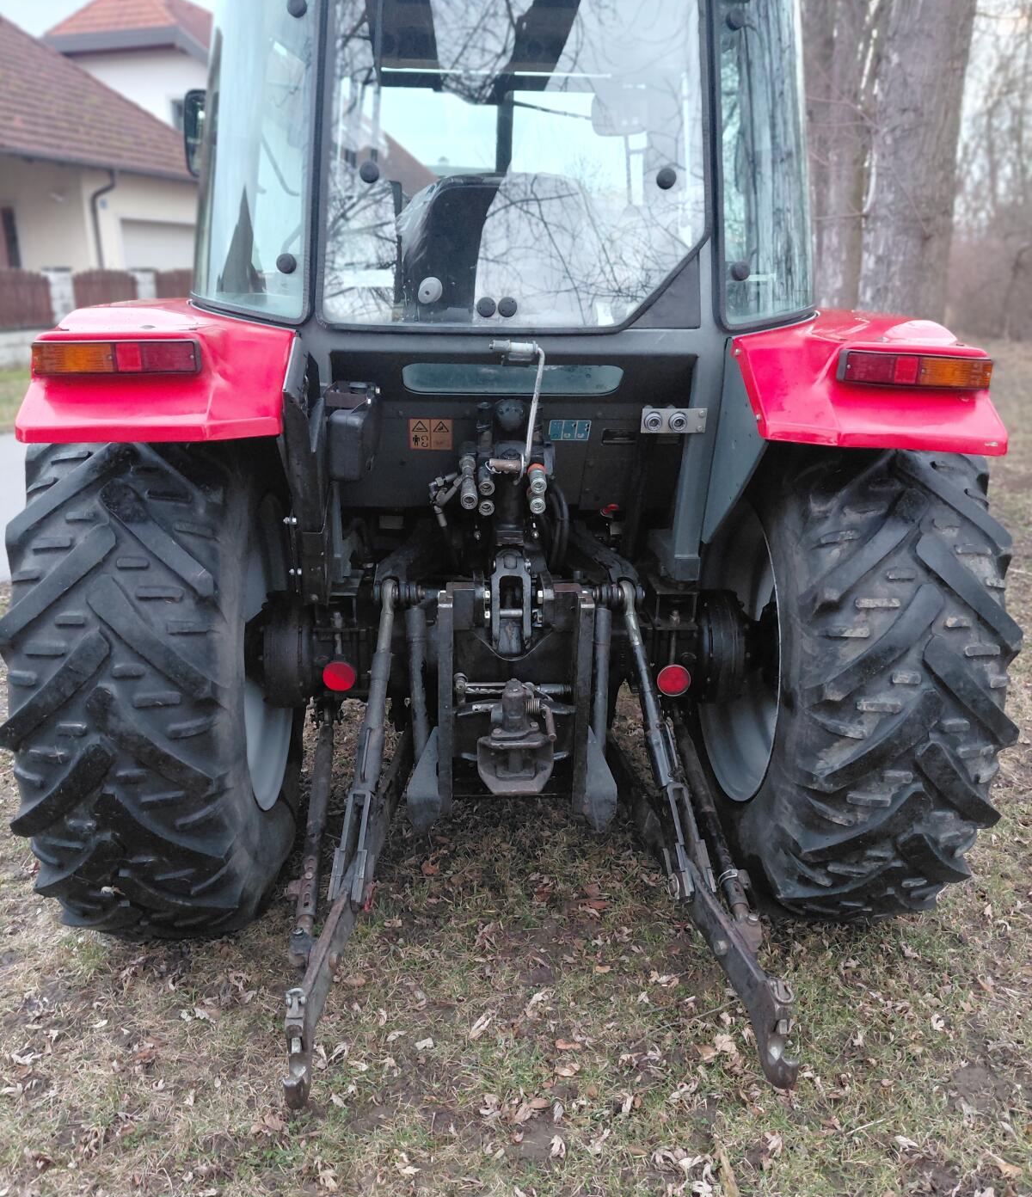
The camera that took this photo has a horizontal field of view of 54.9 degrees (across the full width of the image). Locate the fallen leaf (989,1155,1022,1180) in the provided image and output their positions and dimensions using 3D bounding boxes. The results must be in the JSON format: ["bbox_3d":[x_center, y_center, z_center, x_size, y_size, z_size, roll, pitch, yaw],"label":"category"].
[{"bbox_3d":[1.043,1.210,2.120,0.043,0.015,0.062,-12,22,-35],"label":"fallen leaf"}]

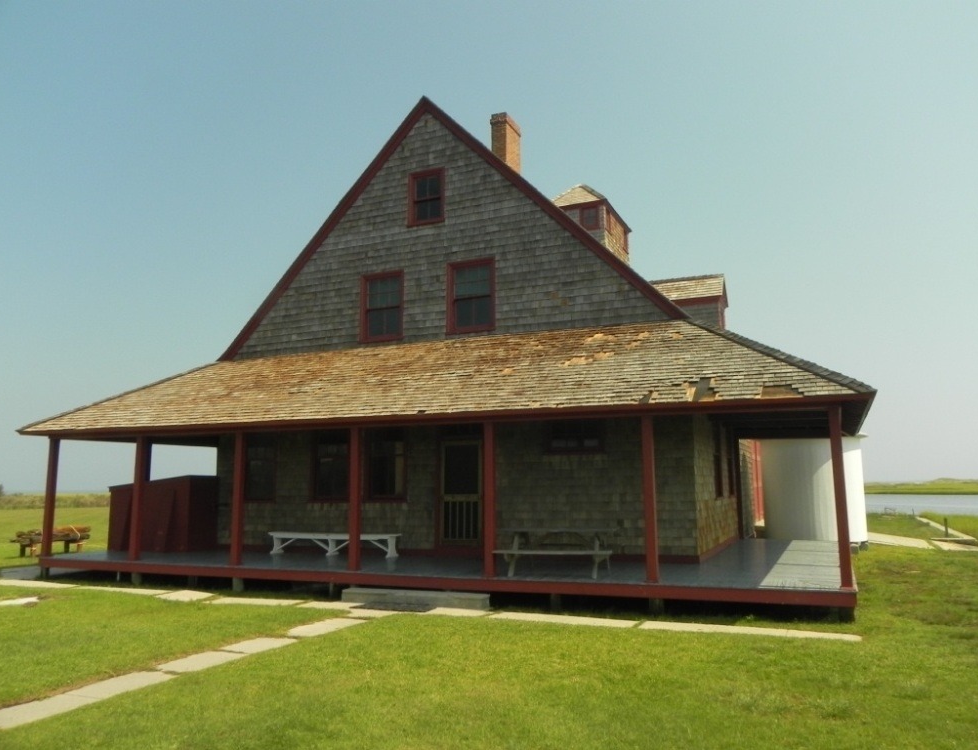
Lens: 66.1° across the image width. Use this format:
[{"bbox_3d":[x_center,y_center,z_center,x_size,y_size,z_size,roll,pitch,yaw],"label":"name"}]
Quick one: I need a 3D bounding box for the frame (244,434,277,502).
[{"bbox_3d":[-5.240,2.121,17.071,1.079,1.570,0.147,-4,-9,23],"label":"frame"}]

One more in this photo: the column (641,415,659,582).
[{"bbox_3d":[2.296,1.749,10.693,0.150,2.338,0.150,-4,-9,23],"label":"column"}]

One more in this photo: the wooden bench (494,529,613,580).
[{"bbox_3d":[1.166,2.823,12.106,1.840,0.690,1.480,-3,-9,18],"label":"wooden bench"}]

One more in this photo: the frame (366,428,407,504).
[{"bbox_3d":[-2.164,1.891,15.738,1.033,1.564,0.147,-4,-9,23],"label":"frame"}]

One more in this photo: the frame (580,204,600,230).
[{"bbox_3d":[3.503,-5.435,26.107,0.697,0.917,0.100,-4,-9,23],"label":"frame"}]

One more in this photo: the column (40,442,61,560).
[{"bbox_3d":[-9.089,2.551,15.597,0.138,2.390,0.138,-4,-9,23],"label":"column"}]

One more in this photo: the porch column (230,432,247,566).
[{"bbox_3d":[-4.500,2.235,13.589,0.155,2.380,0.155,-4,-9,23],"label":"porch column"}]

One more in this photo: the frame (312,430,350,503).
[{"bbox_3d":[-3.433,1.986,16.288,1.057,1.566,0.147,-4,-9,23],"label":"frame"}]

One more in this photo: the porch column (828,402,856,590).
[{"bbox_3d":[4.565,1.572,9.728,0.150,2.285,0.150,-4,-9,23],"label":"porch column"}]

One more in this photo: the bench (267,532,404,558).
[{"bbox_3d":[-3.271,3.493,15.618,3.000,0.460,0.460,-4,-9,21],"label":"bench"}]

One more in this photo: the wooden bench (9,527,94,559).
[{"bbox_3d":[-12.303,4.716,21.187,0.620,0.770,1.850,-6,-11,35],"label":"wooden bench"}]

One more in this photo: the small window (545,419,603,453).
[{"bbox_3d":[1.617,1.172,14.161,1.156,0.654,0.147,-4,-9,23],"label":"small window"}]

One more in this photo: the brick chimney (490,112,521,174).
[{"bbox_3d":[0.476,-6.091,20.601,0.470,1.774,1.039,-4,-9,23],"label":"brick chimney"}]

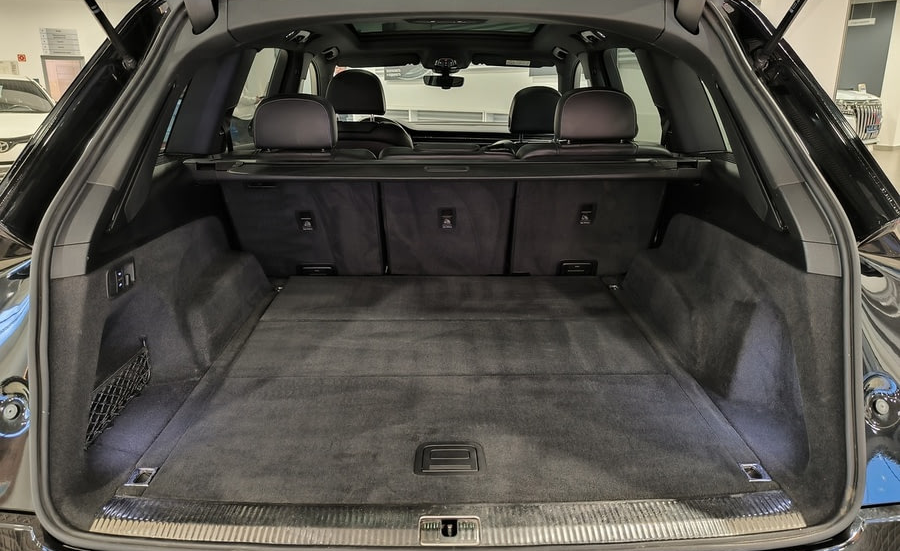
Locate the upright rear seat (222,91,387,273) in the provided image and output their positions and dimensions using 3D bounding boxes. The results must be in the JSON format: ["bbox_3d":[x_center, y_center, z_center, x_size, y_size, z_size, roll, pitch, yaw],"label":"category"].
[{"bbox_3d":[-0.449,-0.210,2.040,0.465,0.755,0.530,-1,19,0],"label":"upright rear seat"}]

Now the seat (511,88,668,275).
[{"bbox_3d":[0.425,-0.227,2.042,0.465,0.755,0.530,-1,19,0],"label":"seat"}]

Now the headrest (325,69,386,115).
[{"bbox_3d":[-0.405,-0.791,2.690,0.253,0.190,0.125,-1,19,0],"label":"headrest"}]

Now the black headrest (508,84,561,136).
[{"bbox_3d":[0.379,-0.695,2.630,0.253,0.195,0.125,-1,19,0],"label":"black headrest"}]

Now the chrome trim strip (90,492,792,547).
[{"bbox_3d":[-0.004,0.387,0.995,1.110,0.038,0.092,-1,19,0],"label":"chrome trim strip"}]

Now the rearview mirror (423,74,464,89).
[{"bbox_3d":[-0.033,-1.049,3.380,0.235,0.073,0.050,4,19,14],"label":"rearview mirror"}]

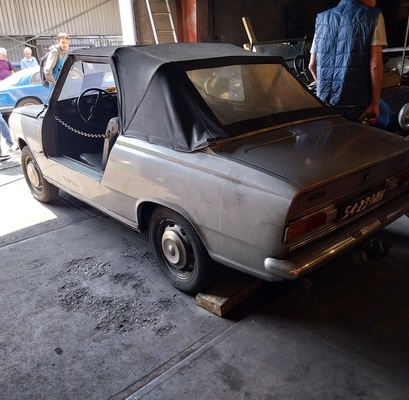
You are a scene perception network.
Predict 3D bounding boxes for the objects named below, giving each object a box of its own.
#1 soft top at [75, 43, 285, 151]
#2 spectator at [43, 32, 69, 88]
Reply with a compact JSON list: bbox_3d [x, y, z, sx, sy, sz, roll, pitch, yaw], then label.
[{"bbox_3d":[-0.083,-0.847,2.946,1.380,0.540,1.640,-18,25,-38],"label":"soft top"},{"bbox_3d":[-2.057,-1.503,5.778,0.520,1.700,0.540,14,25,37],"label":"spectator"}]

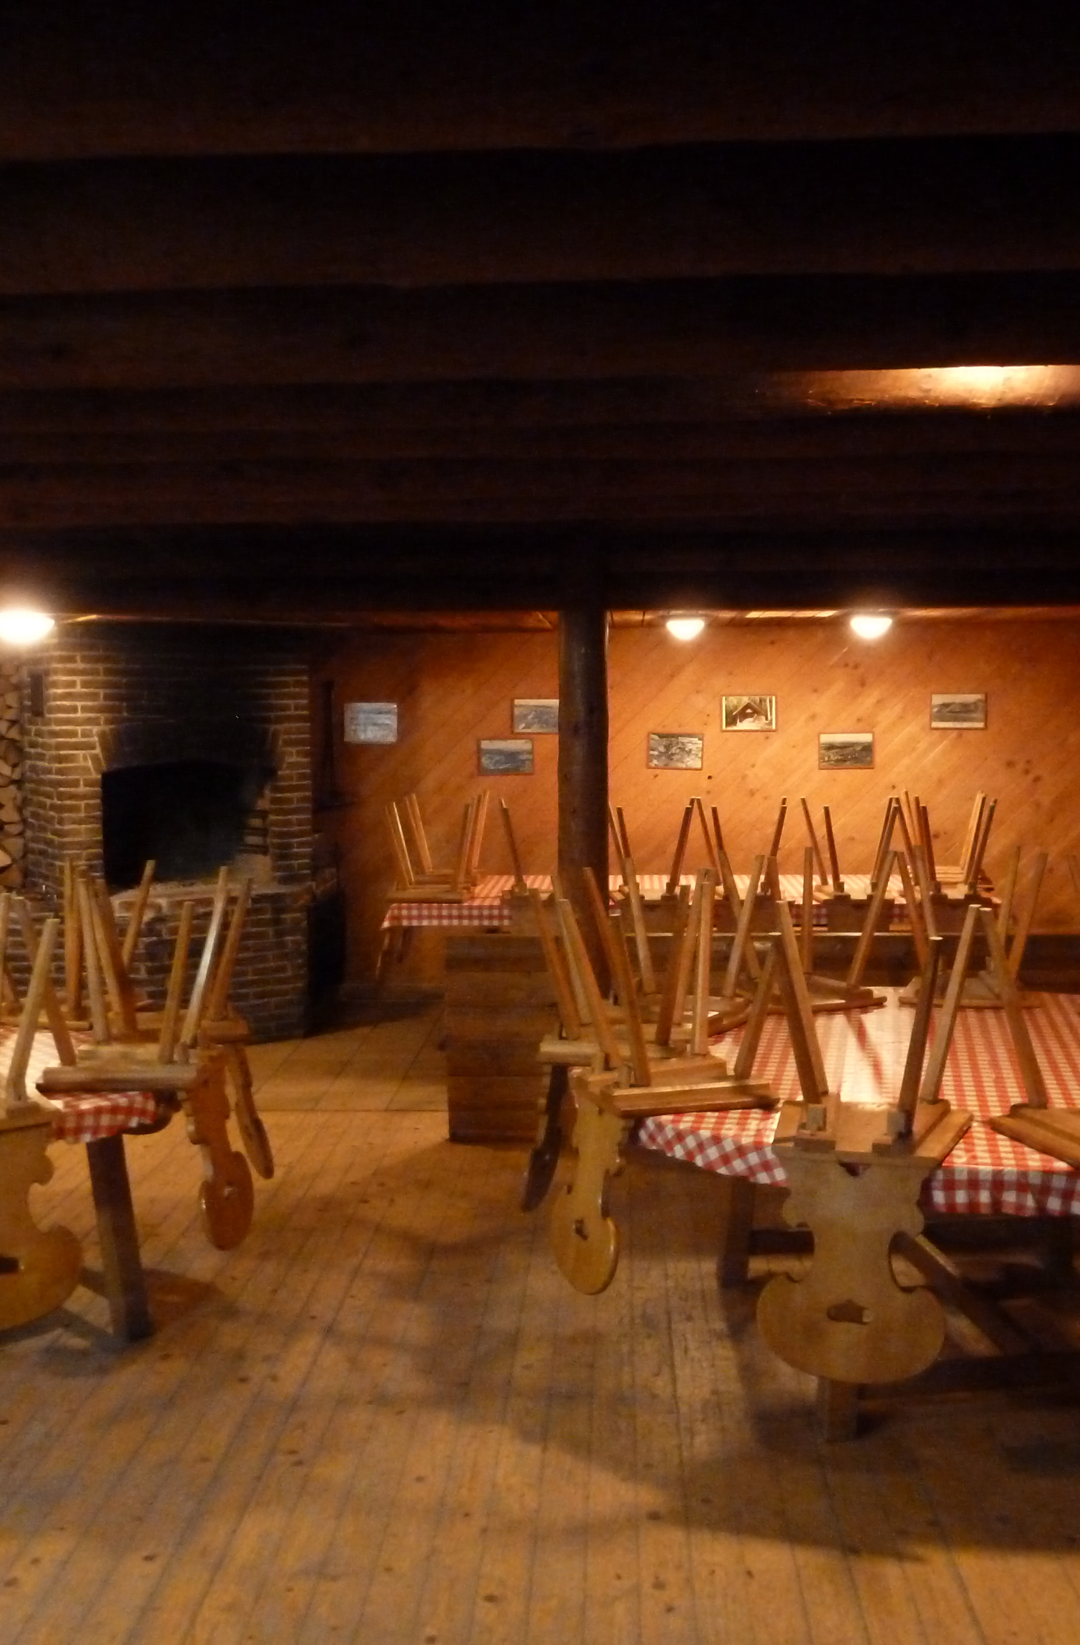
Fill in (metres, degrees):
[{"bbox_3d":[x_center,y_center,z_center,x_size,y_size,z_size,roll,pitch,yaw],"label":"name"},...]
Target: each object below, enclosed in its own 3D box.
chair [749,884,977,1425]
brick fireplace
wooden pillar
[{"bbox_3d":[0.697,0.673,3.276,0.430,0.926,0.472,1,5,18],"label":"chair"},{"bbox_3d":[-2.007,0.032,8.113,1.445,2.148,1.000,-3,5,-31],"label":"brick fireplace"},{"bbox_3d":[0.195,0.183,6.156,0.205,2.129,0.205,0,5,3],"label":"wooden pillar"}]

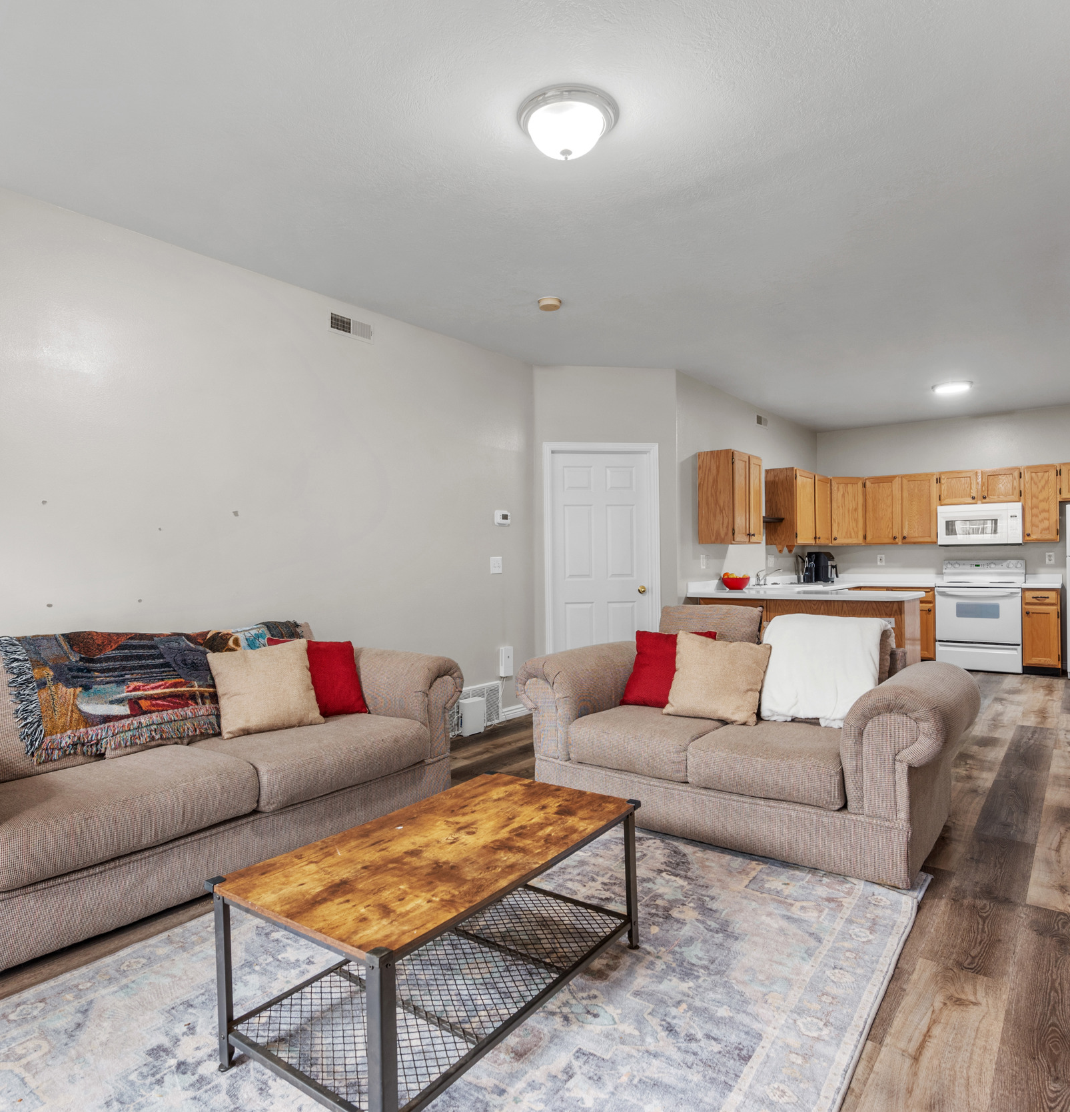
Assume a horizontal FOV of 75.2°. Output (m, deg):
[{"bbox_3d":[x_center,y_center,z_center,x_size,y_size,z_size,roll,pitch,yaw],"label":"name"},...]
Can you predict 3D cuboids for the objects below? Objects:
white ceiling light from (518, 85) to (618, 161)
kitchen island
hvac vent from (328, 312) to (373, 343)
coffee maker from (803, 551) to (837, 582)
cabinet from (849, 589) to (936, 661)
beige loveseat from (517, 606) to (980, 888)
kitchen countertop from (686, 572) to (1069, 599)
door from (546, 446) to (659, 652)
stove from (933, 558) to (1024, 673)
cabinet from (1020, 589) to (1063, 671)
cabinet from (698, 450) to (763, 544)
[{"bbox_3d":[0.115,-1.446,2.398,0.356,0.155,0.356,-1,0,0],"label":"white ceiling light"},{"bbox_3d":[2.178,0.766,5.613,1.640,0.920,0.790,-1,0,38],"label":"kitchen island"},{"bbox_3d":[-1.099,-1.375,4.177,0.020,0.129,0.329,-1,0,38],"label":"hvac vent"},{"bbox_3d":[3.317,0.145,8.019,0.320,0.360,0.210,-1,0,38],"label":"coffee maker"},{"bbox_3d":[4.163,0.761,7.919,0.808,0.865,0.609,-1,0,38],"label":"cabinet"},{"bbox_3d":[1.000,0.772,3.383,1.900,0.940,0.950,-1,0,36],"label":"beige loveseat"},{"bbox_3d":[3.414,0.267,6.574,2.471,0.140,3.681,-1,0,38],"label":"kitchen countertop"},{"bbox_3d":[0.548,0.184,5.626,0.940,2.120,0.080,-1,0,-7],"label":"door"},{"bbox_3d":[4.721,0.626,7.344,0.755,1.140,0.670,-1,0,38],"label":"stove"},{"bbox_3d":[5.159,0.749,7.045,0.300,0.865,0.610,-1,0,38],"label":"cabinet"},{"bbox_3d":[1.740,-0.497,6.136,0.325,0.785,0.700,-1,0,38],"label":"cabinet"}]

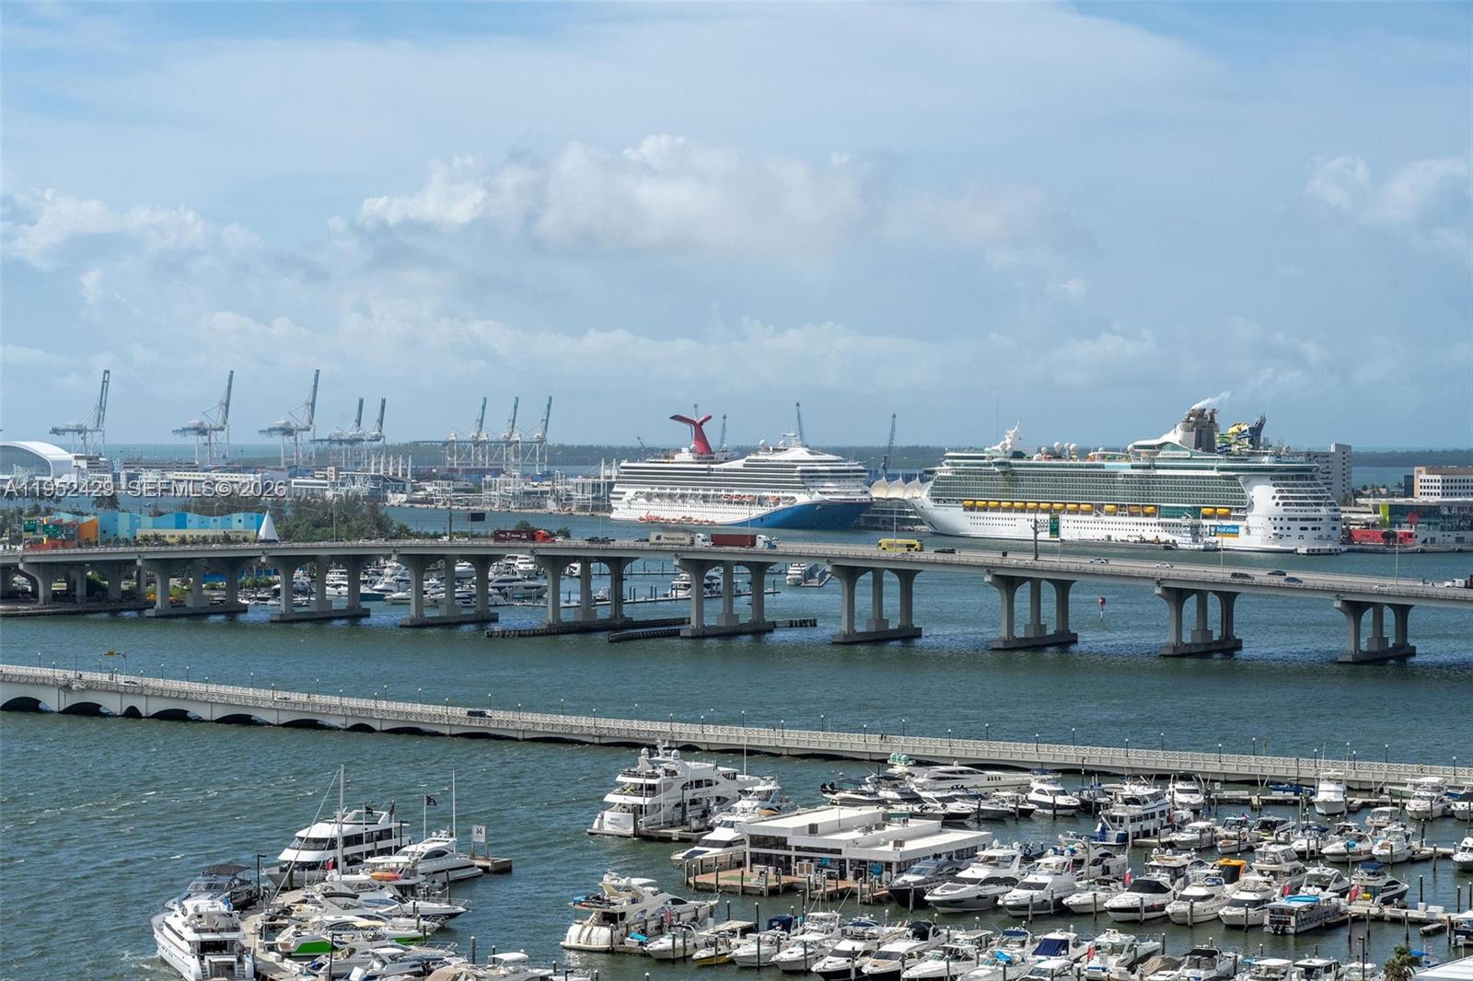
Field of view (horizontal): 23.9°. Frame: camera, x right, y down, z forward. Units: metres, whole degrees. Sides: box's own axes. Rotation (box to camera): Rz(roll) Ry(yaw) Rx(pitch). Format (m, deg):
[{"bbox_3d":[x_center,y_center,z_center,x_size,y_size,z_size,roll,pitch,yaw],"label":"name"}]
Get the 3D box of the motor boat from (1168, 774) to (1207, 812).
[{"bbox_3d":[61.378,41.214,476.288,4.100,4.500,12.000,0,1,-2],"label":"motor boat"}]

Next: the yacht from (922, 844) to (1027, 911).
[{"bbox_3d":[26.331,43.225,388.354,4.800,6.400,17.200,1,1,33],"label":"yacht"}]

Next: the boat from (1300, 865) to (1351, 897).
[{"bbox_3d":[67.797,44.487,393.338,3.500,3.900,9.500,1,1,32],"label":"boat"}]

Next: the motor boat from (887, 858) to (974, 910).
[{"bbox_3d":[21.804,44.263,397.377,4.700,4.900,16.500,1,1,34],"label":"motor boat"}]

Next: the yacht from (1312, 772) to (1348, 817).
[{"bbox_3d":[83.738,42.468,491.046,4.600,5.700,13.500,0,1,14],"label":"yacht"}]

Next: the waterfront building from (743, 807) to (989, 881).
[{"bbox_3d":[15.302,40.509,399.656,19.800,5.900,23.200,1,1,31],"label":"waterfront building"}]

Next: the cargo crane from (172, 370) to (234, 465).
[{"bbox_3d":[-591.257,-73.047,3854.236,80.000,117.000,26.000,-1,1,-40],"label":"cargo crane"}]

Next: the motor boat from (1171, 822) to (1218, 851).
[{"bbox_3d":[58.492,44.191,449.551,3.300,3.500,10.000,1,1,34],"label":"motor boat"}]

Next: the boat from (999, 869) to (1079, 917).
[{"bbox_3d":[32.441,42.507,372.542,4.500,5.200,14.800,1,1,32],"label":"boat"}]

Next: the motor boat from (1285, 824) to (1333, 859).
[{"bbox_3d":[75.340,46.010,457.940,3.060,3.560,9.680,1,1,29],"label":"motor boat"}]

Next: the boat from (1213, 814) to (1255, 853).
[{"bbox_3d":[63.150,43.835,441.170,2.800,3.600,8.500,1,1,35],"label":"boat"}]

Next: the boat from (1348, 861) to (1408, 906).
[{"bbox_3d":[72.960,44.181,391.382,3.900,4.600,10.500,1,1,34],"label":"boat"}]

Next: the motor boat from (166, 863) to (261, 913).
[{"bbox_3d":[-57.869,44.255,383.201,4.400,5.000,14.200,1,1,34],"label":"motor boat"}]

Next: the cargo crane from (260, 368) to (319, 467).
[{"bbox_3d":[-484.511,-71.430,3768.316,80.000,117.000,26.000,-1,1,-40],"label":"cargo crane"}]

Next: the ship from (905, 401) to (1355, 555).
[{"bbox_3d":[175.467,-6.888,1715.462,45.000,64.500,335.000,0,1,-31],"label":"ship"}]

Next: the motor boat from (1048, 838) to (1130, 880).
[{"bbox_3d":[43.970,45.240,425.530,4.790,6.420,16.810,1,1,29],"label":"motor boat"}]

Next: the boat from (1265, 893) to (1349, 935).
[{"bbox_3d":[64.130,47.180,392.150,4.180,3.360,14.770,1,1,29],"label":"boat"}]

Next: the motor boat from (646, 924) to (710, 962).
[{"bbox_3d":[-6.496,45.858,354.112,3.100,3.000,9.400,1,1,34],"label":"motor boat"}]

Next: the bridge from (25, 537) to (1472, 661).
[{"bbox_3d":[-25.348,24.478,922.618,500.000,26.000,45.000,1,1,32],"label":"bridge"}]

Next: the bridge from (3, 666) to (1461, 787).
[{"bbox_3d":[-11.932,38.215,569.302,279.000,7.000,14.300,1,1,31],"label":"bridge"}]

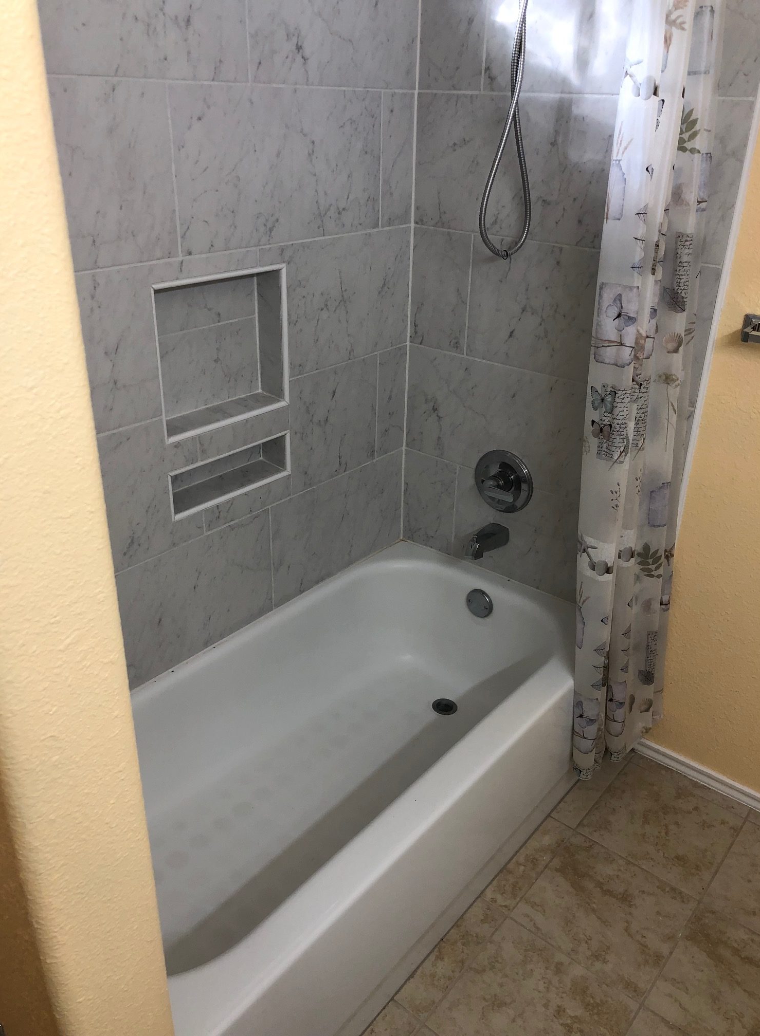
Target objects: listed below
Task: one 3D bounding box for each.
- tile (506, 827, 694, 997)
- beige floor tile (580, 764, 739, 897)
[{"bbox_3d":[0.489,0.847,1.811,0.297,0.010,0.302,21,32,34],"label":"tile"},{"bbox_3d":[0.683,0.746,2.025,0.297,0.010,0.302,21,32,34],"label":"beige floor tile"}]

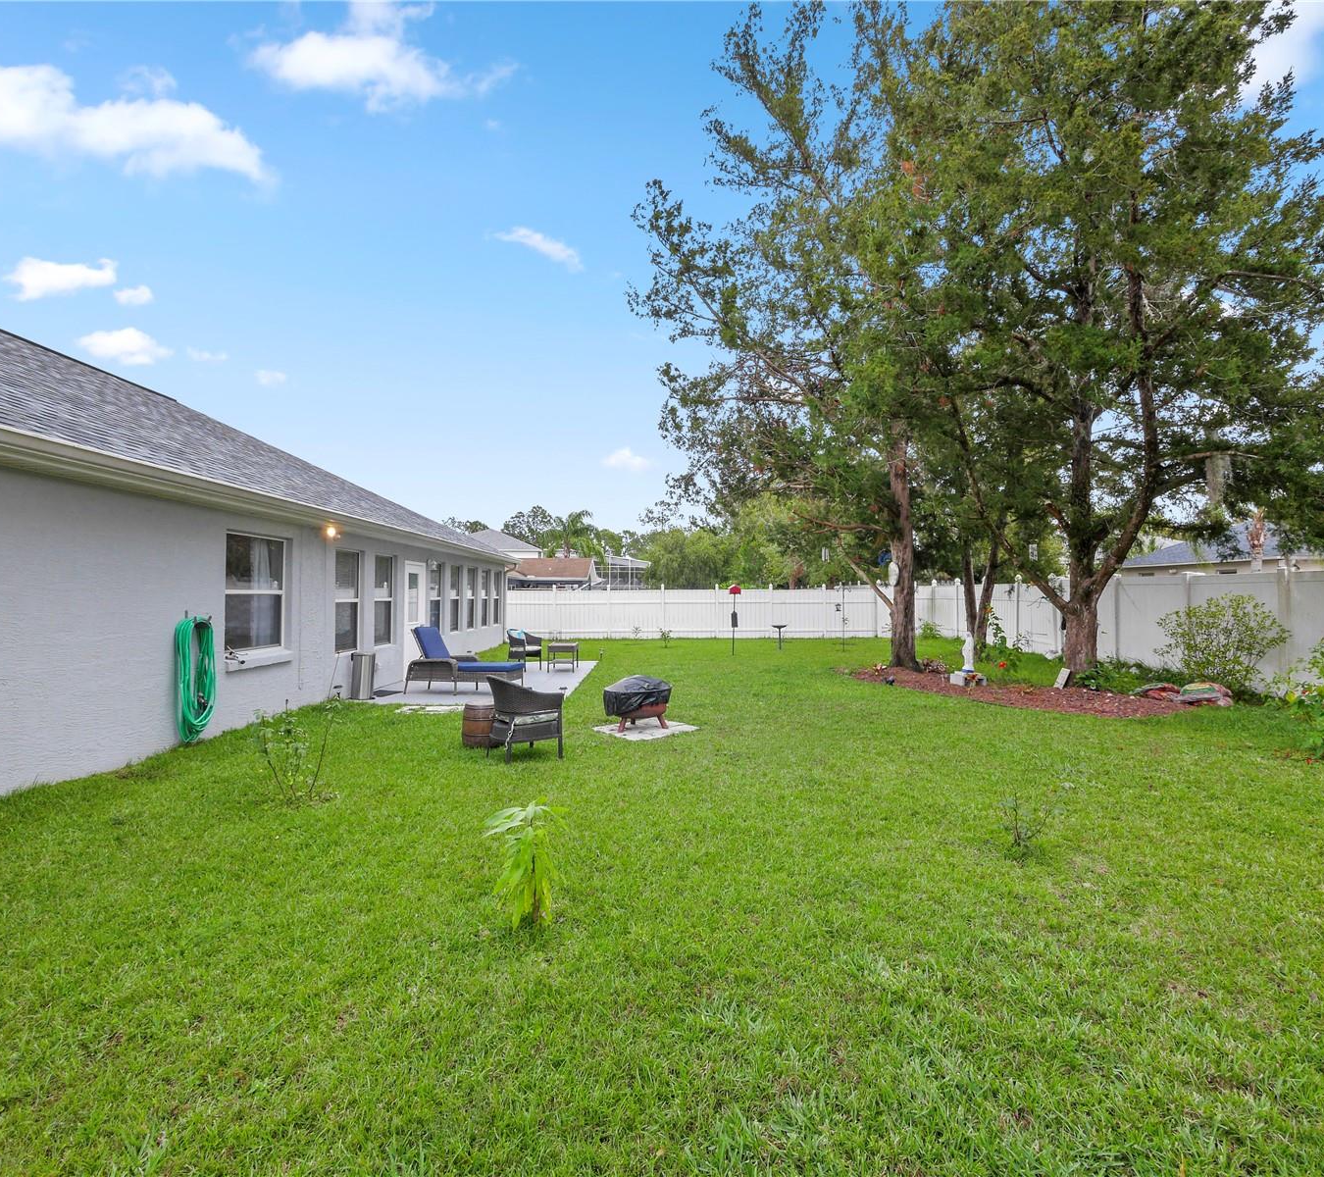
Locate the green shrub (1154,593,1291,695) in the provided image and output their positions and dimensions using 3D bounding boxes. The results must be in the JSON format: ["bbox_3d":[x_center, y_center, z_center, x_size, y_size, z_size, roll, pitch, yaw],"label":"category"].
[{"bbox_3d":[9.154,0.846,10.359,1.850,1.600,1.750,0,-1,0],"label":"green shrub"}]

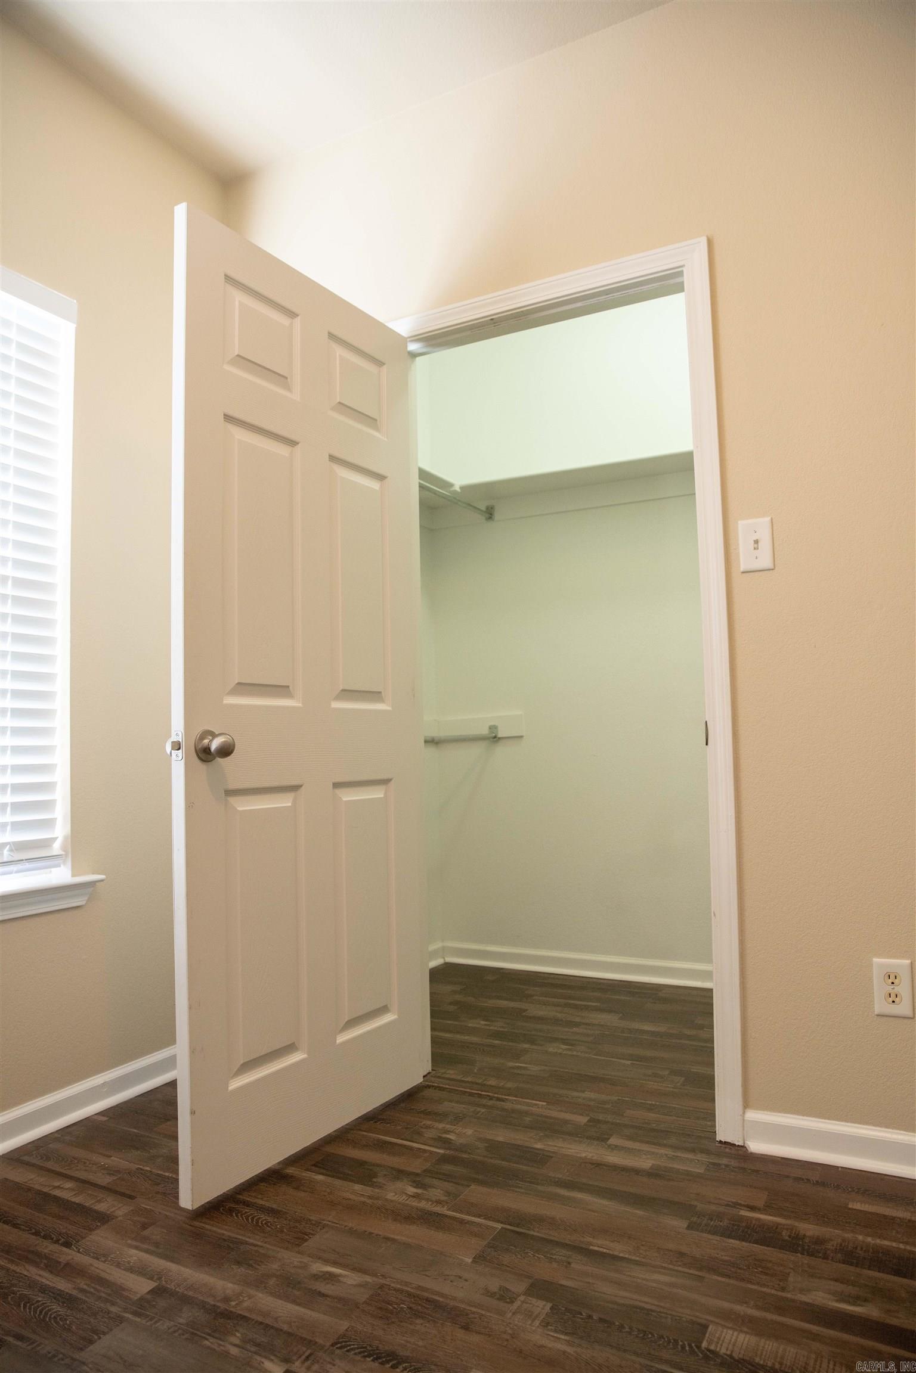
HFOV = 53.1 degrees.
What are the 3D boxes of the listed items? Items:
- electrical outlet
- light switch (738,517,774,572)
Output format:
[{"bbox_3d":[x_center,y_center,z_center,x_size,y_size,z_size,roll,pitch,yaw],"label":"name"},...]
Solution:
[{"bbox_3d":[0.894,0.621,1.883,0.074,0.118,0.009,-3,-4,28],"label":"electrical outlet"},{"bbox_3d":[0.665,-0.317,2.043,0.074,0.118,0.017,-3,-4,28],"label":"light switch"}]

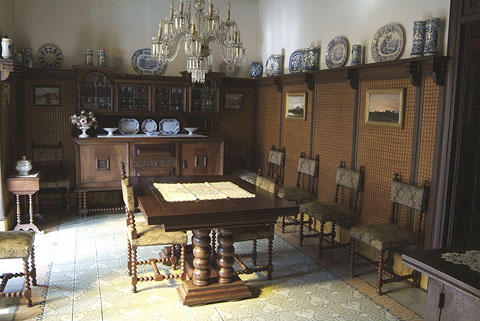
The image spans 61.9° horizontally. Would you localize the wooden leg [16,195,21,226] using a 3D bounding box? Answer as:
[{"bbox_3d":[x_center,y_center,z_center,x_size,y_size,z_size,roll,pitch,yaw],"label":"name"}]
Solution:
[{"bbox_3d":[-2.545,0.558,4.618,0.045,0.365,0.045,-1,9,-21],"label":"wooden leg"}]

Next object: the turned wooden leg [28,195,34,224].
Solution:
[{"bbox_3d":[-2.423,0.555,4.664,0.045,0.365,0.045,-1,9,-21],"label":"turned wooden leg"}]

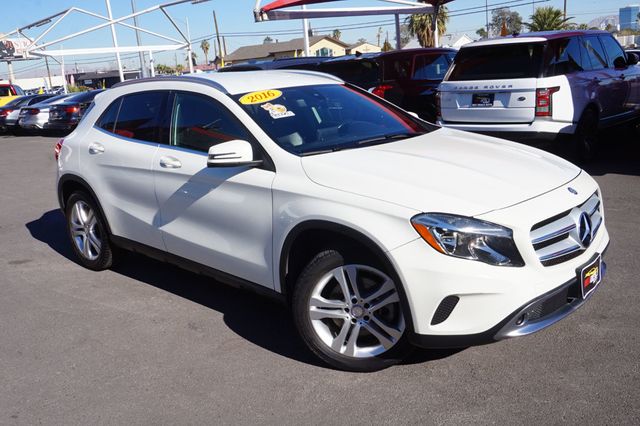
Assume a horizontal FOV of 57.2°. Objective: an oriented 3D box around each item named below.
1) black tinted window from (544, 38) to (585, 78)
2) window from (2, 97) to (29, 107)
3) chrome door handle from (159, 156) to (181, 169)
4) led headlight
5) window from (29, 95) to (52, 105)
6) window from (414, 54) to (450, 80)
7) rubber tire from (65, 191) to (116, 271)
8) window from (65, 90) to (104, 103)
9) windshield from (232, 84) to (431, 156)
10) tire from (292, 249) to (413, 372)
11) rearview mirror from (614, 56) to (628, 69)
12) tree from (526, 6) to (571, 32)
[{"bbox_3d":[3.315,-2.111,7.909,0.080,0.500,1.050,-13,3,45],"label":"black tinted window"},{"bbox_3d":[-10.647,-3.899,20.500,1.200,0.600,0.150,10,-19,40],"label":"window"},{"bbox_3d":[-0.936,-0.315,3.679,0.235,0.060,0.060,10,19,40],"label":"chrome door handle"},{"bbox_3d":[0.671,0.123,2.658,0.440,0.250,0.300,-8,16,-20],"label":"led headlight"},{"bbox_3d":[-9.439,-3.833,19.800,0.120,0.360,0.950,-13,3,45],"label":"window"},{"bbox_3d":[1.860,-2.452,9.935,0.080,0.430,1.000,-17,1,44],"label":"window"},{"bbox_3d":[-1.826,0.119,4.766,0.690,0.690,0.240,10,19,40],"label":"rubber tire"},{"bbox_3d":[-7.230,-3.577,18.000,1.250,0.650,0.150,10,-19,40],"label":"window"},{"bbox_3d":[0.160,-0.650,3.810,0.880,0.130,1.360,36,34,29],"label":"windshield"},{"bbox_3d":[0.209,0.467,2.979,0.685,0.685,0.235,3,15,22],"label":"tire"},{"bbox_3d":[4.837,-2.411,9.406,0.250,0.200,0.160,10,19,42],"label":"rearview mirror"},{"bbox_3d":[19.487,-14.967,50.000,4.000,5.100,4.000,-3,15,0],"label":"tree"}]

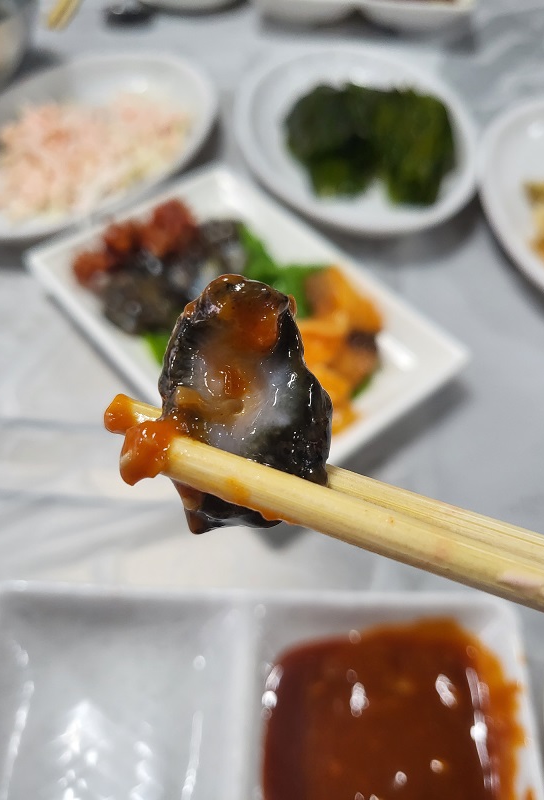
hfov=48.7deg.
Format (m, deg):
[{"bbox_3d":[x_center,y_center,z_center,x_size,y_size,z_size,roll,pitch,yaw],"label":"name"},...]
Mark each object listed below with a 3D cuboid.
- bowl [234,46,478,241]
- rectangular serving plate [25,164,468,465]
[{"bbox_3d":[0.043,-0.138,0.323,0.123,0.023,0.173,-5,55,-4],"label":"bowl"},{"bbox_3d":[-0.017,-0.034,0.250,0.107,0.022,0.156,-34,62,-22],"label":"rectangular serving plate"}]

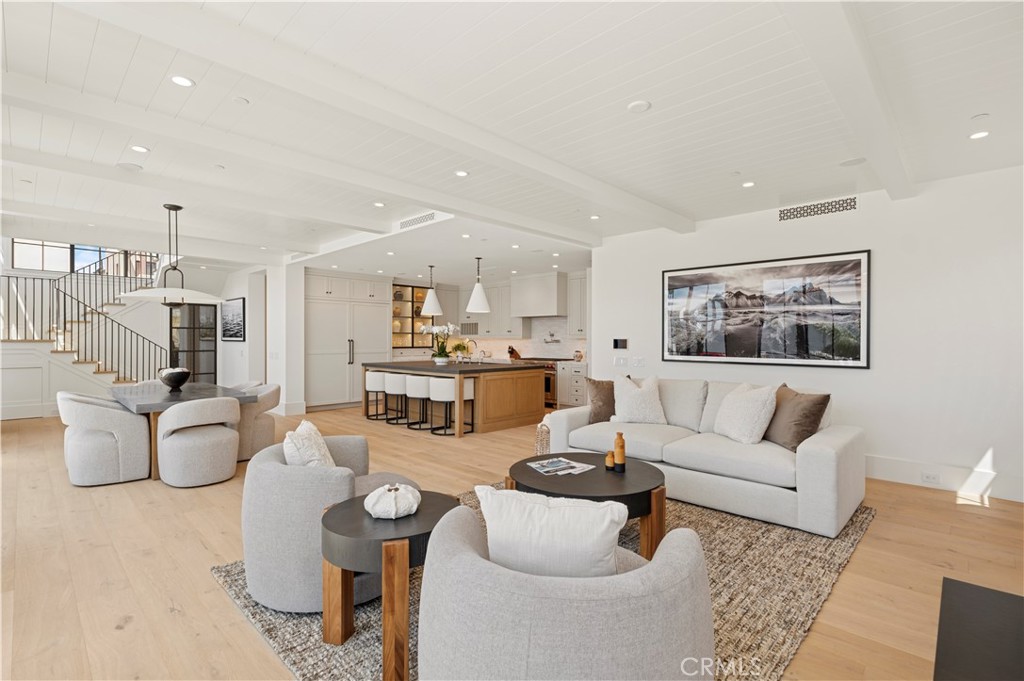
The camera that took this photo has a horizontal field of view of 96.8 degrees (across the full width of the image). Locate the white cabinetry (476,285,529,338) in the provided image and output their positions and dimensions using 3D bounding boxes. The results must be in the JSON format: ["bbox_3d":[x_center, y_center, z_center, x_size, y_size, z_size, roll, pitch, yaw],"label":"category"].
[{"bbox_3d":[-0.166,-0.649,10.434,1.410,1.210,0.340,0,0,44],"label":"white cabinetry"}]

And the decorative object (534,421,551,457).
[{"bbox_3d":[0.496,1.144,5.183,0.360,0.400,0.360,0,0,44],"label":"decorative object"}]

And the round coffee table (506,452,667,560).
[{"bbox_3d":[0.504,1.116,3.117,1.020,0.450,1.020,0,0,0],"label":"round coffee table"}]

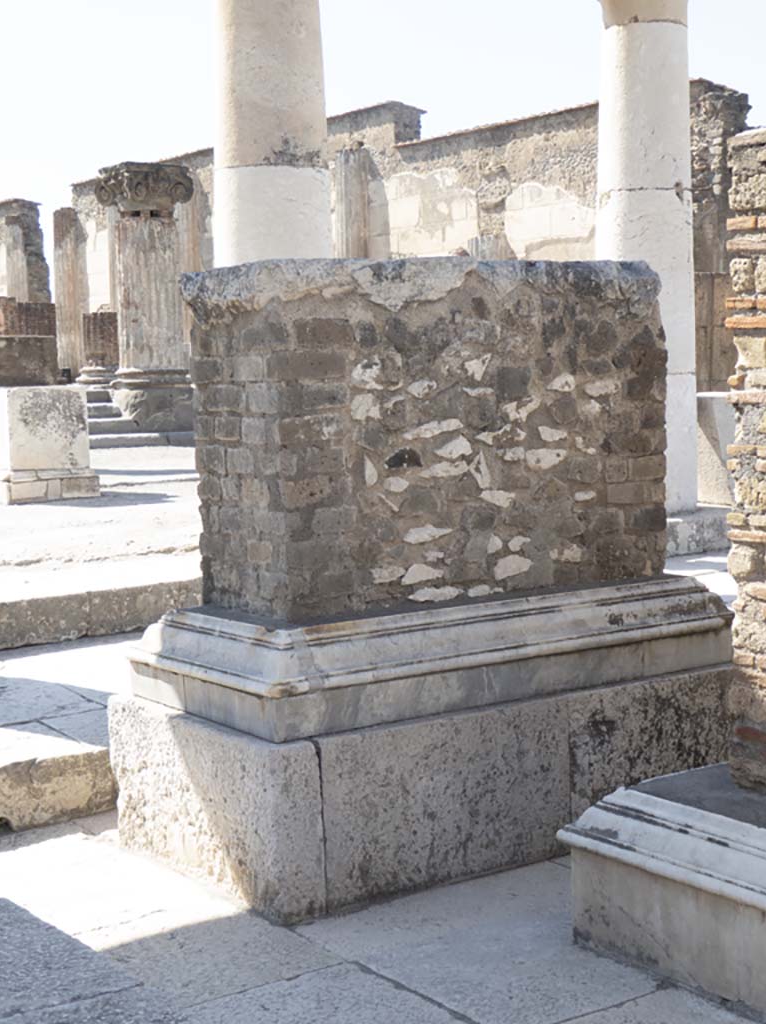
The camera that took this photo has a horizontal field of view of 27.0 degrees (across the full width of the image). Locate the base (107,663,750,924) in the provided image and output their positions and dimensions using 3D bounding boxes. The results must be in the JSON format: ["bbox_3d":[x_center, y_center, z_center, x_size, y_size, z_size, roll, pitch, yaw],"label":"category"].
[{"bbox_3d":[0.229,0.834,5.594,2.100,0.510,1.050,-5,6,-36],"label":"base"}]

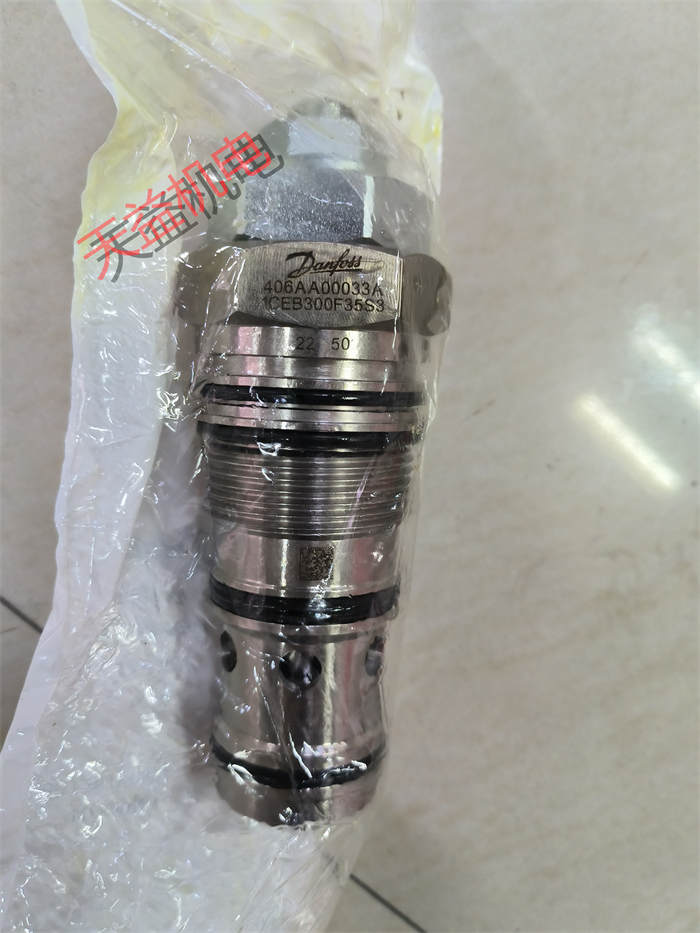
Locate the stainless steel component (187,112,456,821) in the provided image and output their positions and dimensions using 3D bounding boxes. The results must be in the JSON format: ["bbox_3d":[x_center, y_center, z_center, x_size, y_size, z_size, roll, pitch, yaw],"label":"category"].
[{"bbox_3d":[-0.007,-0.002,0.139,0.052,0.046,0.128,2,95,-4],"label":"stainless steel component"}]

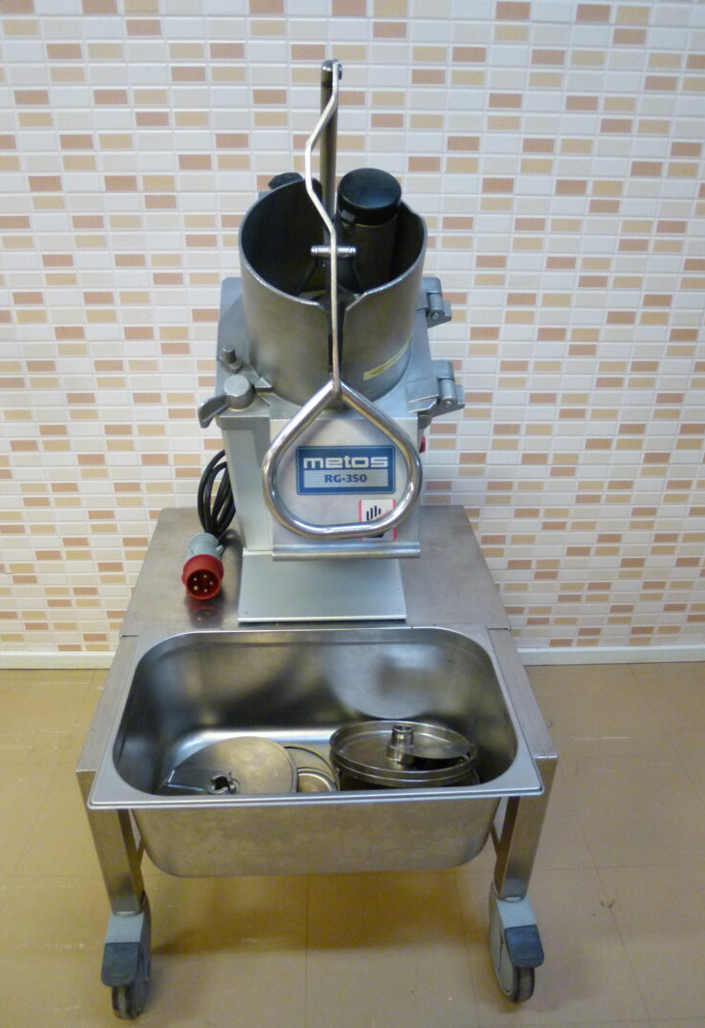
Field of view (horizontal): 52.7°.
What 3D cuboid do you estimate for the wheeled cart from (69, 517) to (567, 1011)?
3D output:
[{"bbox_3d":[-0.057,0.358,1.240,0.601,0.447,0.745,-1,30,-3],"label":"wheeled cart"}]

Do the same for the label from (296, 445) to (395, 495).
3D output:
[{"bbox_3d":[-0.009,-0.057,0.935,0.130,0.064,0.004,-1,3,-3],"label":"label"}]

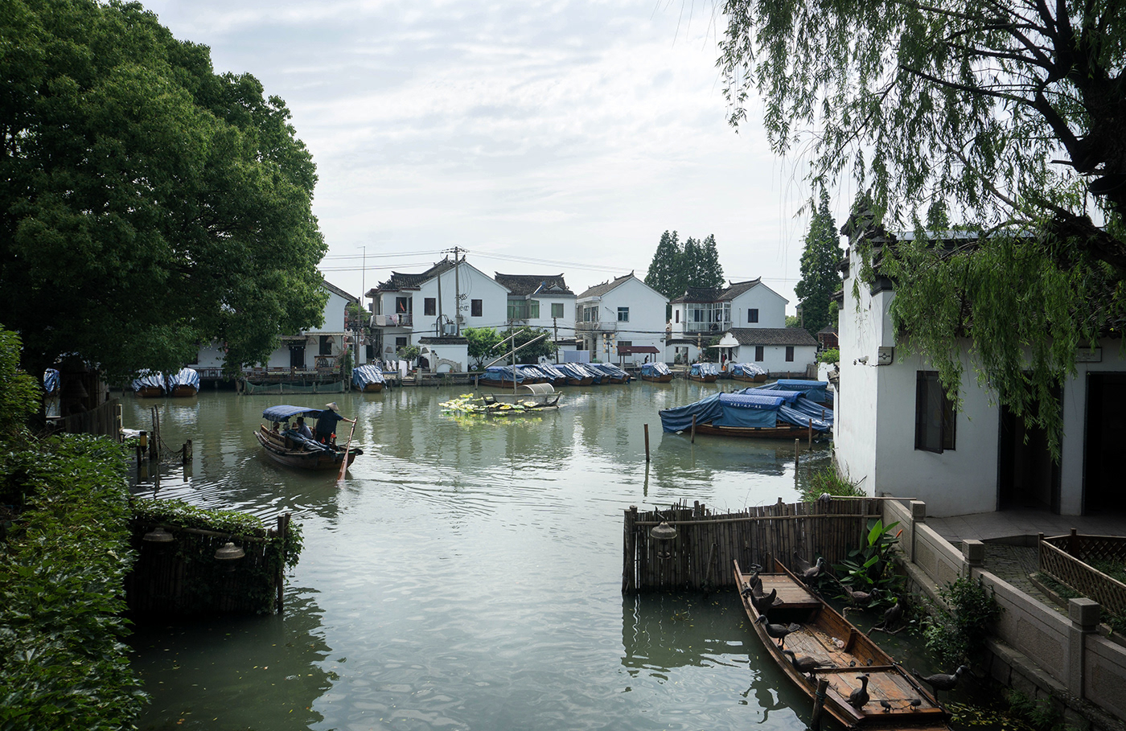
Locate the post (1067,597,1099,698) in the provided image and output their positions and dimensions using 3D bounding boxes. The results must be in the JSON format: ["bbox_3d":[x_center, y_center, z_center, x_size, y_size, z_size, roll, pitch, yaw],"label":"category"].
[{"bbox_3d":[5.890,3.206,8.500,0.200,1.060,0.200,0,3,-5],"label":"post"}]

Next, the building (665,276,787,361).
[{"bbox_3d":[16.800,-4.572,82.200,11.500,8.650,8.400,-1,2,-21],"label":"building"}]

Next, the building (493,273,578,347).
[{"bbox_3d":[-3.034,-4.844,78.000,8.200,9.200,8.200,0,3,-10],"label":"building"}]

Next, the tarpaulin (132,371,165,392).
[{"bbox_3d":[-28.755,1.071,52.000,1.843,1.346,3.000,-1,3,-32],"label":"tarpaulin"}]

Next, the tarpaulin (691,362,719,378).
[{"bbox_3d":[11.900,0.350,64.200,1.750,1.150,6.000,0,2,0],"label":"tarpaulin"}]

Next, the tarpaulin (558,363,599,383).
[{"bbox_3d":[1.200,0.477,59.800,1.850,1.330,6.000,0,2,-16],"label":"tarpaulin"}]

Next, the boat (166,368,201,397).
[{"bbox_3d":[-24.000,0.924,47.300,1.900,1.750,6.800,-1,2,-27],"label":"boat"}]

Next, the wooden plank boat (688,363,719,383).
[{"bbox_3d":[11.850,0.536,64.300,1.750,1.570,6.800,0,2,0],"label":"wooden plank boat"}]

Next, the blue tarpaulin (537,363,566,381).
[{"bbox_3d":[-1.111,0.569,62.500,1.650,1.301,2.423,-1,3,-34],"label":"blue tarpaulin"}]

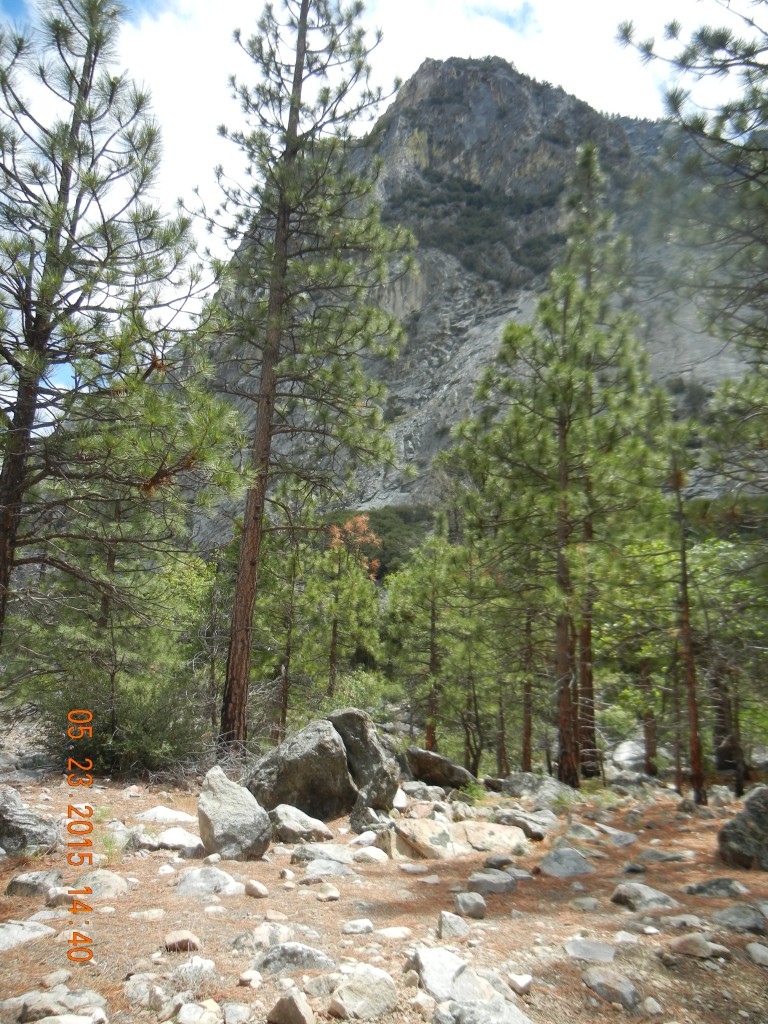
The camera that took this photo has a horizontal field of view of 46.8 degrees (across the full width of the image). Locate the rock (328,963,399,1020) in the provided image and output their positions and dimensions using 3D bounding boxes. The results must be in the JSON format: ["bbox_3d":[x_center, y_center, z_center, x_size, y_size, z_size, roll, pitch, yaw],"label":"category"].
[{"bbox_3d":[-0.108,2.519,4.662,0.368,0.233,0.294,2,-15,0],"label":"rock"}]

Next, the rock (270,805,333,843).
[{"bbox_3d":[-0.777,2.935,8.363,0.585,0.329,0.439,2,-15,0],"label":"rock"}]

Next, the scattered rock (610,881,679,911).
[{"bbox_3d":[1.897,2.775,6.413,0.491,0.160,0.319,2,-15,0],"label":"scattered rock"}]

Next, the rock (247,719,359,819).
[{"bbox_3d":[-1.296,4.077,14.108,1.780,1.508,1.424,3,-15,-4],"label":"rock"}]

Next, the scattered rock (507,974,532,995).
[{"bbox_3d":[0.696,2.417,4.544,0.124,0.081,0.099,2,-15,0],"label":"scattered rock"}]

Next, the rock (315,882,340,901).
[{"bbox_3d":[-0.483,3.243,7.585,0.222,0.127,0.178,2,-15,-3],"label":"rock"}]

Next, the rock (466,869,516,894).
[{"bbox_3d":[0.989,3.401,8.168,0.460,0.196,0.345,3,-15,-3],"label":"rock"}]

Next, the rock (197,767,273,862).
[{"bbox_3d":[-1.618,3.274,9.669,0.806,0.966,0.645,10,-17,-27],"label":"rock"}]

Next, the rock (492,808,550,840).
[{"bbox_3d":[1.391,3.167,9.010,0.561,0.283,0.505,2,-15,0],"label":"rock"}]

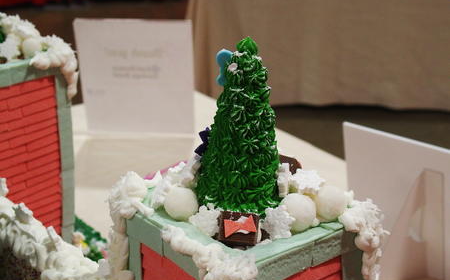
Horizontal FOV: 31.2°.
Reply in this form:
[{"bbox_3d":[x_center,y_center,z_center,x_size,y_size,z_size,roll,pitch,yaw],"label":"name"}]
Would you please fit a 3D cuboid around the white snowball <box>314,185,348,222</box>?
[{"bbox_3d":[0.077,0.046,0.576,0.025,0.025,0.025,0,19,0],"label":"white snowball"}]

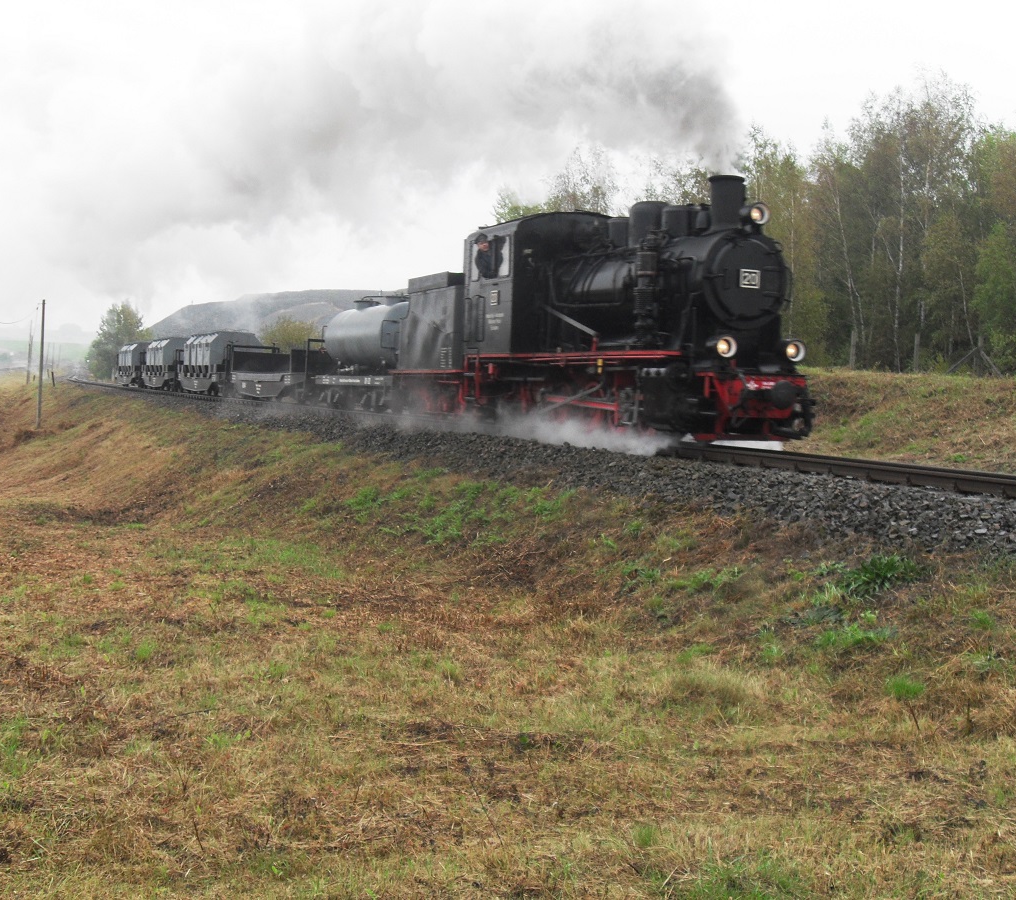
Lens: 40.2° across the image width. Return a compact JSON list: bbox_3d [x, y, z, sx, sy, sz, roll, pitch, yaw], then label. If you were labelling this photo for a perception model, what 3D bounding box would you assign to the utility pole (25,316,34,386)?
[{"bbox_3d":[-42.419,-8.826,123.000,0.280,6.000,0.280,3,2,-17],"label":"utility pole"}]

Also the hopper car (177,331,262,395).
[{"bbox_3d":[-9.802,-2.971,48.452,1.780,2.280,9.900,2,2,-22],"label":"hopper car"}]

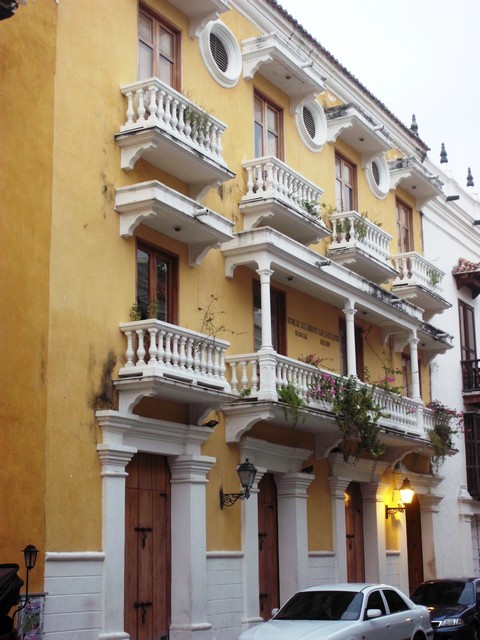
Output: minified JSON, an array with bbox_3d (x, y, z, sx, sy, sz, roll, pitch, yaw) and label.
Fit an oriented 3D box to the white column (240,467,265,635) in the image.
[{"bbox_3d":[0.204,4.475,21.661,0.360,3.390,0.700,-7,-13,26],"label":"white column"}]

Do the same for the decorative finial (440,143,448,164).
[{"bbox_3d":[6.183,-5.065,35.345,0.216,0.649,0.216,-7,-13,27],"label":"decorative finial"}]

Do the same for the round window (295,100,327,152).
[{"bbox_3d":[1.620,-4.432,26.642,0.270,1.280,1.320,-7,-13,26],"label":"round window"}]

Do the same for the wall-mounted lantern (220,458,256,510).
[{"bbox_3d":[-0.032,2.956,20.908,0.670,0.900,0.270,-7,-13,26],"label":"wall-mounted lantern"}]

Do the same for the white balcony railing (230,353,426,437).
[{"bbox_3d":[2.258,1.811,24.174,0.948,0.865,9.425,-7,-13,27],"label":"white balcony railing"}]

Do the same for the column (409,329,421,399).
[{"bbox_3d":[4.074,1.076,27.167,0.237,1.607,0.237,-7,-13,27],"label":"column"}]

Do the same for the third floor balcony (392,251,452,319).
[{"bbox_3d":[4.967,-0.777,31.744,0.740,1.450,2.880,-7,-13,26],"label":"third floor balcony"}]

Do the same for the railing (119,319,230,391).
[{"bbox_3d":[-0.966,0.662,18.427,0.680,0.886,2.432,-7,-13,27],"label":"railing"}]

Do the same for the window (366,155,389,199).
[{"bbox_3d":[3.596,-3.707,30.403,0.270,1.280,1.320,-7,-13,26],"label":"window"}]

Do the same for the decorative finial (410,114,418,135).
[{"bbox_3d":[5.275,-5.907,35.148,0.240,0.720,0.240,-7,-13,26],"label":"decorative finial"}]

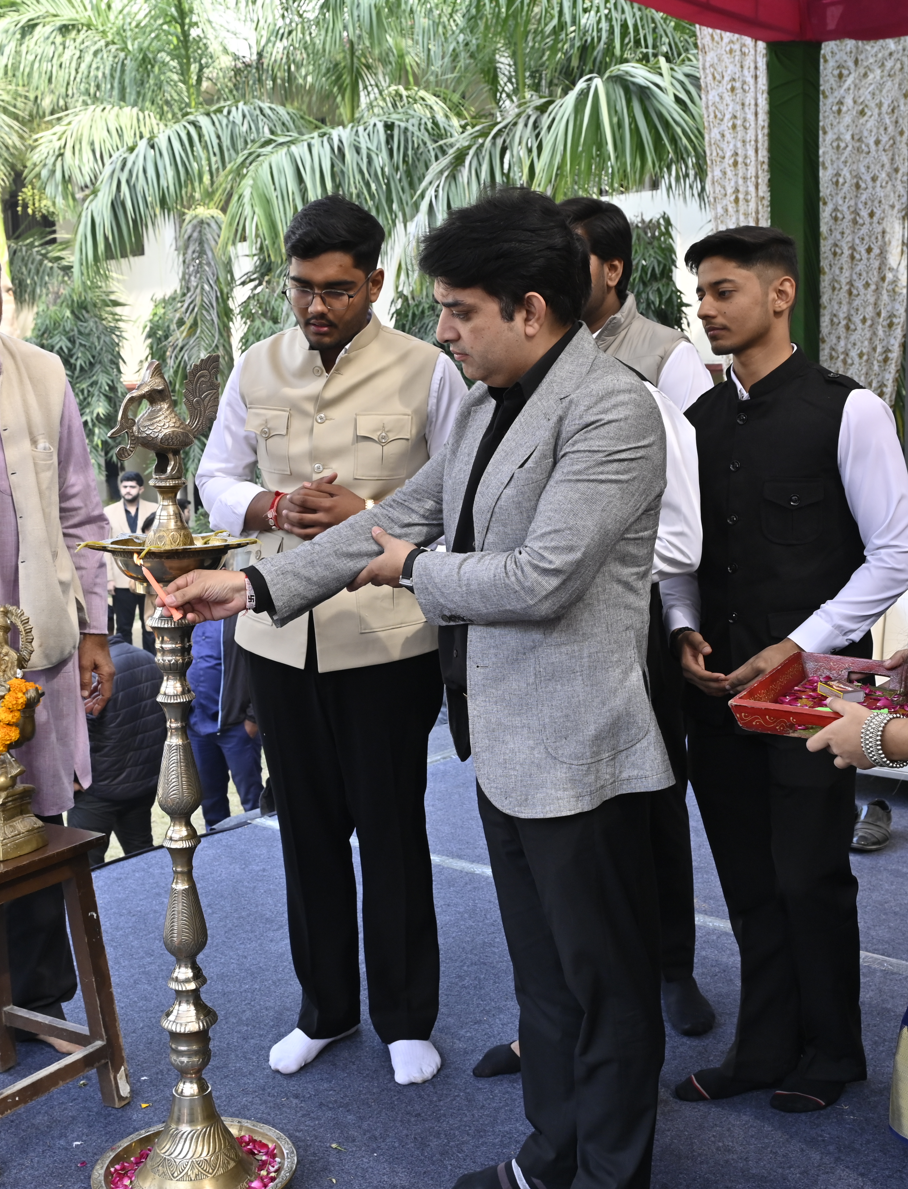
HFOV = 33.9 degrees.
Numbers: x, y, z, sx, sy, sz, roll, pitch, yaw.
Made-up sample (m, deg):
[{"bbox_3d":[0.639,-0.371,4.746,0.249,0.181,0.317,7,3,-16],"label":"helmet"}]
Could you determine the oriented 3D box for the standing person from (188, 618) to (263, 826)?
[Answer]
[{"bbox_3d":[-1.096,0.662,7.100,0.500,1.700,0.320,-1,8,6],"label":"standing person"}]

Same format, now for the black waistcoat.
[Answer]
[{"bbox_3d":[0.595,-0.109,2.740,0.250,0.670,0.400,-9,10,-43],"label":"black waistcoat"}]

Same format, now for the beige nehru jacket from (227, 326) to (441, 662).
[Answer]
[{"bbox_3d":[-0.230,-0.205,2.900,0.430,0.670,0.280,0,8,15],"label":"beige nehru jacket"}]

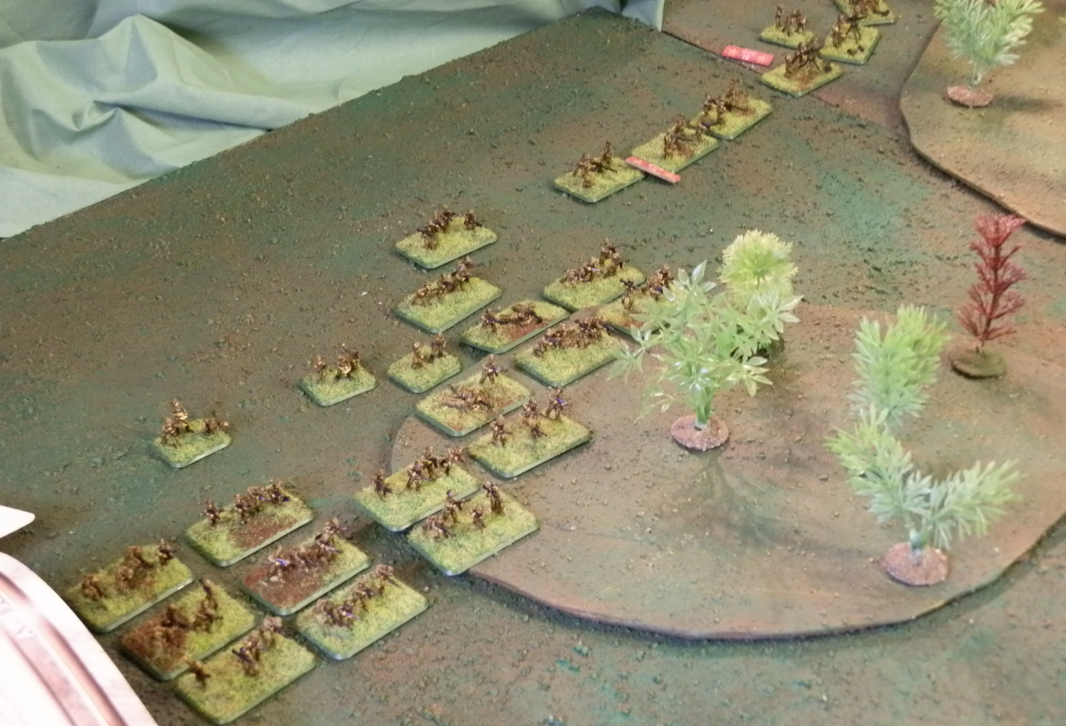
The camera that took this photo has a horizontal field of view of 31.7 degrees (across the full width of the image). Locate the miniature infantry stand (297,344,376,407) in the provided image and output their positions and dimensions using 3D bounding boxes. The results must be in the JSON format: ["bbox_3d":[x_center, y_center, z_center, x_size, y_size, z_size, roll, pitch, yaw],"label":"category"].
[{"bbox_3d":[-0.094,0.002,0.898,0.032,0.020,0.025,-23,40,-28],"label":"miniature infantry stand"}]

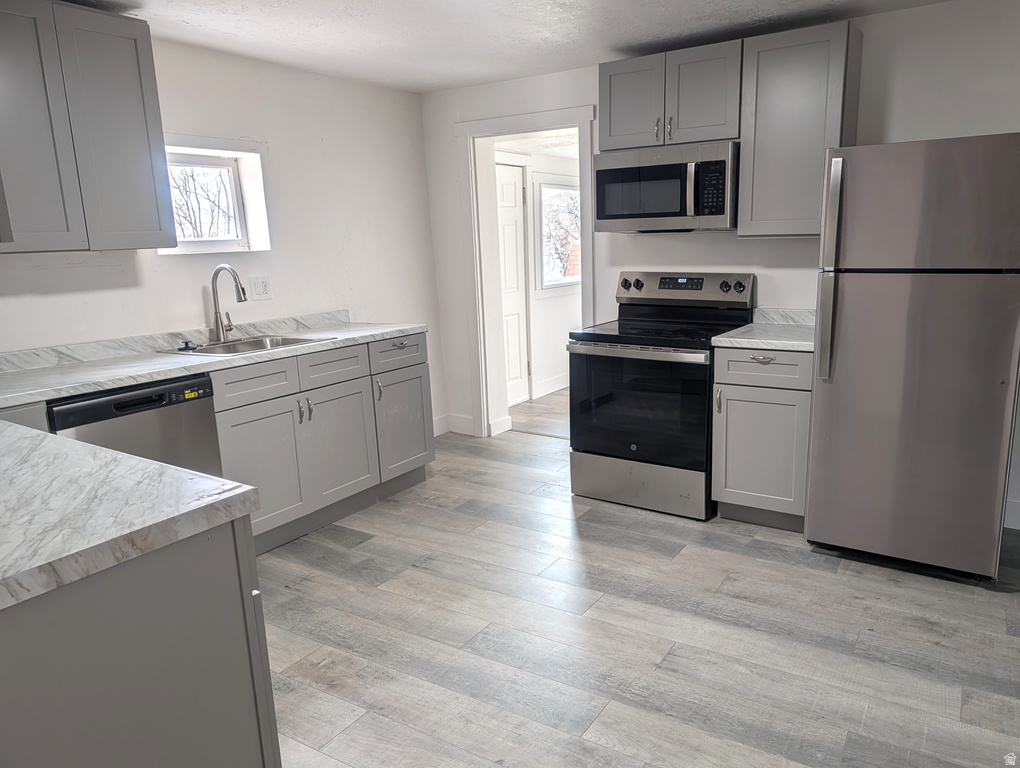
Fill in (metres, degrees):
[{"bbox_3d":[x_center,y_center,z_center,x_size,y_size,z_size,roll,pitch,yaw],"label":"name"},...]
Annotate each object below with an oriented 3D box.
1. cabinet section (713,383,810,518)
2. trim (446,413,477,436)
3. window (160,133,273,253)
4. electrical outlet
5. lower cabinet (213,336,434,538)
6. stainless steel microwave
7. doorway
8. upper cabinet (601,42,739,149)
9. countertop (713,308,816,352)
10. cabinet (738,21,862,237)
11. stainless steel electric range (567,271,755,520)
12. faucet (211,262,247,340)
[{"bbox_3d":[1.326,0.249,3.534,0.447,0.582,0.589,6,14,34],"label":"cabinet section"},{"bbox_3d":[-0.367,0.301,5.186,0.225,0.135,0.015,7,15,34],"label":"trim"},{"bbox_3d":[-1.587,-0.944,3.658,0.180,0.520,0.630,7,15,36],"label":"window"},{"bbox_3d":[-1.358,-0.520,3.881,0.008,0.118,0.118,7,15,36],"label":"electrical outlet"},{"bbox_3d":[-1.112,0.238,3.823,0.625,0.880,1.350,7,15,36],"label":"lower cabinet"},{"bbox_3d":[0.867,-1.022,3.759,0.757,0.412,0.385,7,15,34],"label":"stainless steel microwave"},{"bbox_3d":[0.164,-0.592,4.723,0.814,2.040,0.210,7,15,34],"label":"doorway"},{"bbox_3d":[0.878,-1.456,3.685,0.754,0.450,0.324,7,15,34],"label":"upper cabinet"},{"bbox_3d":[1.329,-0.273,3.444,0.475,0.116,0.648,7,15,34],"label":"countertop"},{"bbox_3d":[1.383,-1.175,3.393,0.453,0.910,0.324,7,15,34],"label":"cabinet"},{"bbox_3d":[0.812,0.018,3.818,0.758,1.187,0.710,7,15,34],"label":"stainless steel electric range"},{"bbox_3d":[-1.391,-0.404,3.600,0.250,0.403,0.100,7,15,36],"label":"faucet"}]

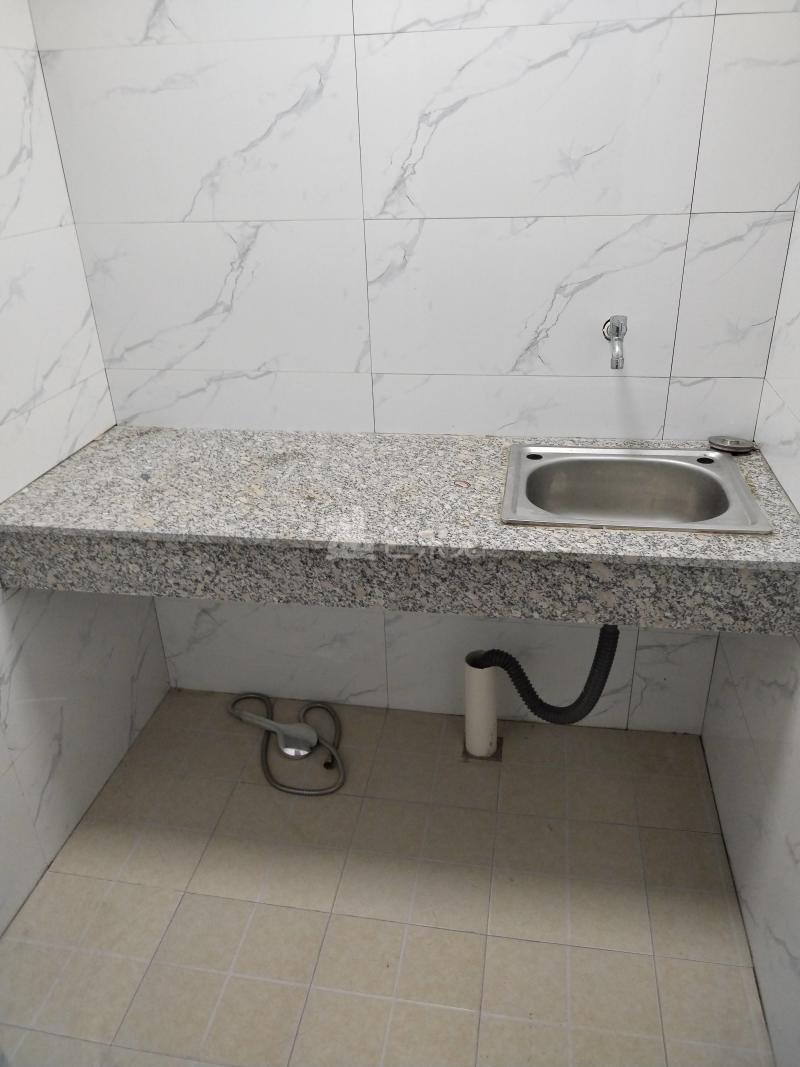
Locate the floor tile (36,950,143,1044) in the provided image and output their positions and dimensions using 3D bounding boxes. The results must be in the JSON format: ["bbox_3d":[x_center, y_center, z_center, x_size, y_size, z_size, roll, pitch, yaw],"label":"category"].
[{"bbox_3d":[-0.540,0.818,1.416,0.150,0.010,0.150,3,28,10],"label":"floor tile"}]

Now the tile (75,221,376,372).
[{"bbox_3d":[-0.358,-0.486,1.659,0.600,0.300,0.010,3,28,10],"label":"tile"}]

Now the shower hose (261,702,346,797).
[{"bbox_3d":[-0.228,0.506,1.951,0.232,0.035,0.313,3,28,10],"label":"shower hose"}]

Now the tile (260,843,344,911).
[{"bbox_3d":[-0.193,0.697,1.627,0.150,0.010,0.150,3,28,10],"label":"tile"}]

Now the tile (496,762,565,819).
[{"bbox_3d":[0.302,0.583,1.812,0.150,0.010,0.150,3,28,10],"label":"tile"}]

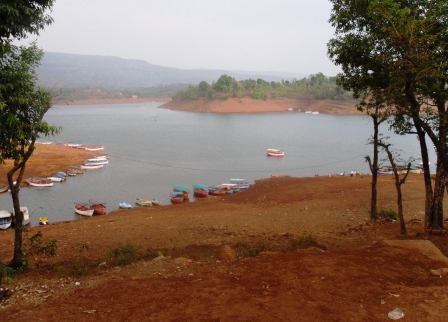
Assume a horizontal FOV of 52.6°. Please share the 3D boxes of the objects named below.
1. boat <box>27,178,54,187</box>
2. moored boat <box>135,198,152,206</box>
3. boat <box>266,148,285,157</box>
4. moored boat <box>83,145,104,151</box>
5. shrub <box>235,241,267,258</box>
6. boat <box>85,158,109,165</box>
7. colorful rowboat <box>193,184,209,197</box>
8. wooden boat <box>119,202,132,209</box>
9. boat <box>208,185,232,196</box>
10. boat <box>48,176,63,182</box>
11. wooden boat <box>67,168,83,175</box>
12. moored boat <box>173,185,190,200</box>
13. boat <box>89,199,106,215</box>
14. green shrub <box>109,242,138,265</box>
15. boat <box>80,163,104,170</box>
[{"bbox_3d":[-36.273,4.316,89.575,4.900,1.300,1.700,2,9,13],"label":"boat"},{"bbox_3d":[-13.426,6.711,75.674,3.000,1.000,1.600,5,10,32],"label":"moored boat"},{"bbox_3d":[15.069,-2.472,132.389,5.600,2.200,1.800,5,10,30],"label":"boat"},{"bbox_3d":[-40.676,-3.769,142.933,5.400,1.100,1.700,-1,9,-9],"label":"moored boat"},{"bbox_3d":[0.702,2.350,12.000,0.820,0.400,0.600,0,9,0],"label":"shrub"},{"bbox_3d":[-32.444,0.150,115.414,5.600,1.700,1.800,-2,9,-12],"label":"boat"},{"bbox_3d":[-4.233,5.330,81.465,1.600,2.000,4.800,-5,10,-30],"label":"colorful rowboat"},{"bbox_3d":[-15.999,7.085,73.368,2.400,0.950,1.450,5,10,32],"label":"wooden boat"},{"bbox_3d":[-0.741,5.176,82.981,4.600,1.600,1.700,5,10,28],"label":"boat"},{"bbox_3d":[-35.163,3.470,95.092,4.200,1.300,1.600,4,10,25],"label":"boat"},{"bbox_3d":[-33.207,2.618,101.302,3.800,1.100,1.500,4,9,22],"label":"wooden boat"},{"bbox_3d":[-7.564,5.446,80.235,1.700,1.900,5.000,-4,10,-25],"label":"moored boat"},{"bbox_3d":[-19.540,7.097,70.115,1.650,1.900,4.700,-5,10,-32],"label":"boat"},{"bbox_3d":[-2.884,2.655,13.000,0.820,0.620,0.720,0,9,0],"label":"green shrub"},{"bbox_3d":[-32.369,1.303,111.440,5.500,1.000,1.600,-3,9,-18],"label":"boat"}]

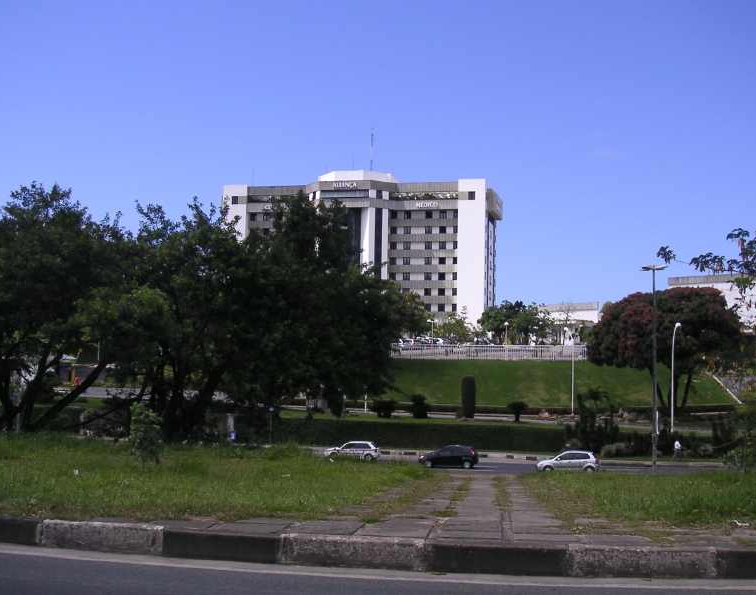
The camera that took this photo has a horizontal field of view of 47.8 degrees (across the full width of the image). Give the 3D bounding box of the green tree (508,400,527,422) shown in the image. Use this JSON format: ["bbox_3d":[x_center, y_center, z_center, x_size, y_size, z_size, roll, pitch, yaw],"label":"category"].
[{"bbox_3d":[11.291,9.227,69.000,1.457,1.781,1.384,1,-3,9],"label":"green tree"}]

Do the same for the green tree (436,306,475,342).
[{"bbox_3d":[10.818,3.978,119.000,5.304,5.444,5.039,1,-3,5],"label":"green tree"}]

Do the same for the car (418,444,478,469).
[{"bbox_3d":[4.557,10.181,54.837,3.820,1.470,1.660,0,-3,14],"label":"car"}]

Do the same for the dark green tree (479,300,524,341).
[{"bbox_3d":[17.239,3.560,119.000,6.421,6.282,6.100,1,-3,8],"label":"dark green tree"}]

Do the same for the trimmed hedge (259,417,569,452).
[{"bbox_3d":[2.491,10.179,62.792,22.509,1.950,1.300,1,-3,8],"label":"trimmed hedge"}]

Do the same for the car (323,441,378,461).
[{"bbox_3d":[-1.872,11.264,62.600,3.850,1.420,1.650,0,-5,12],"label":"car"}]

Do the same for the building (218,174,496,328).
[{"bbox_3d":[-2.224,-9.066,189.256,57.000,34.300,25.000,0,-5,12],"label":"building"}]

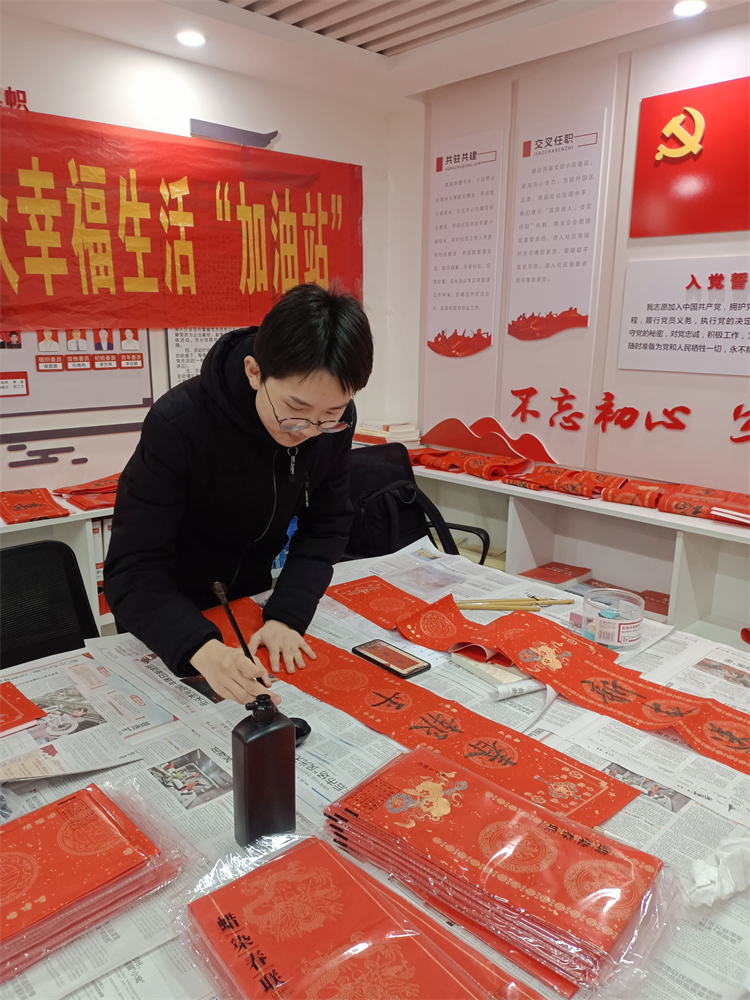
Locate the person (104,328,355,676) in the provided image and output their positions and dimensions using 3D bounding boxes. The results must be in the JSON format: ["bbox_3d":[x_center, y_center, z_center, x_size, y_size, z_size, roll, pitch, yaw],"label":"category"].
[{"bbox_3d":[-0.379,0.294,1.629,0.830,1.460,0.520,13,18,42],"label":"person"}]

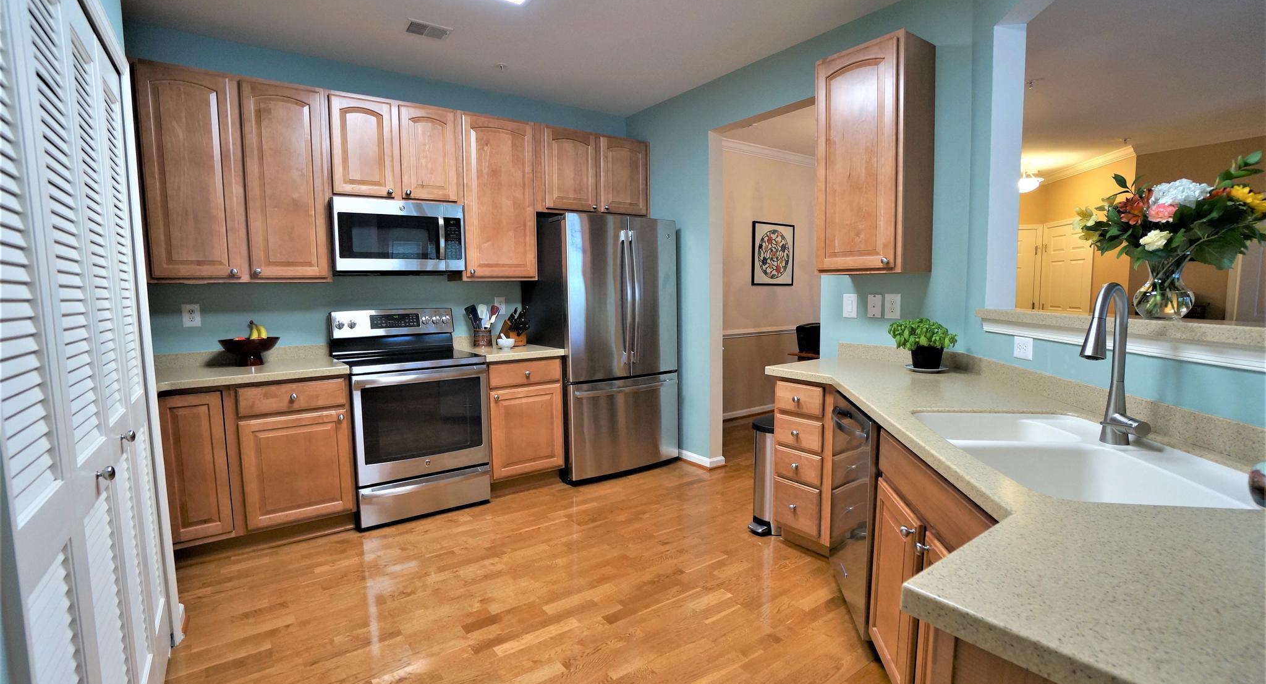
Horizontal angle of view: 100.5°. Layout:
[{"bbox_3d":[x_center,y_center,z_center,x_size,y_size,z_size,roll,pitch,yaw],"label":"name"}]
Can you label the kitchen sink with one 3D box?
[{"bbox_3d":[1.026,0.349,1.252,0.505,0.210,0.740,0,5,9],"label":"kitchen sink"}]

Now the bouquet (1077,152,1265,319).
[{"bbox_3d":[1.508,-0.292,1.460,0.340,0.460,0.385,0,5,9],"label":"bouquet"}]

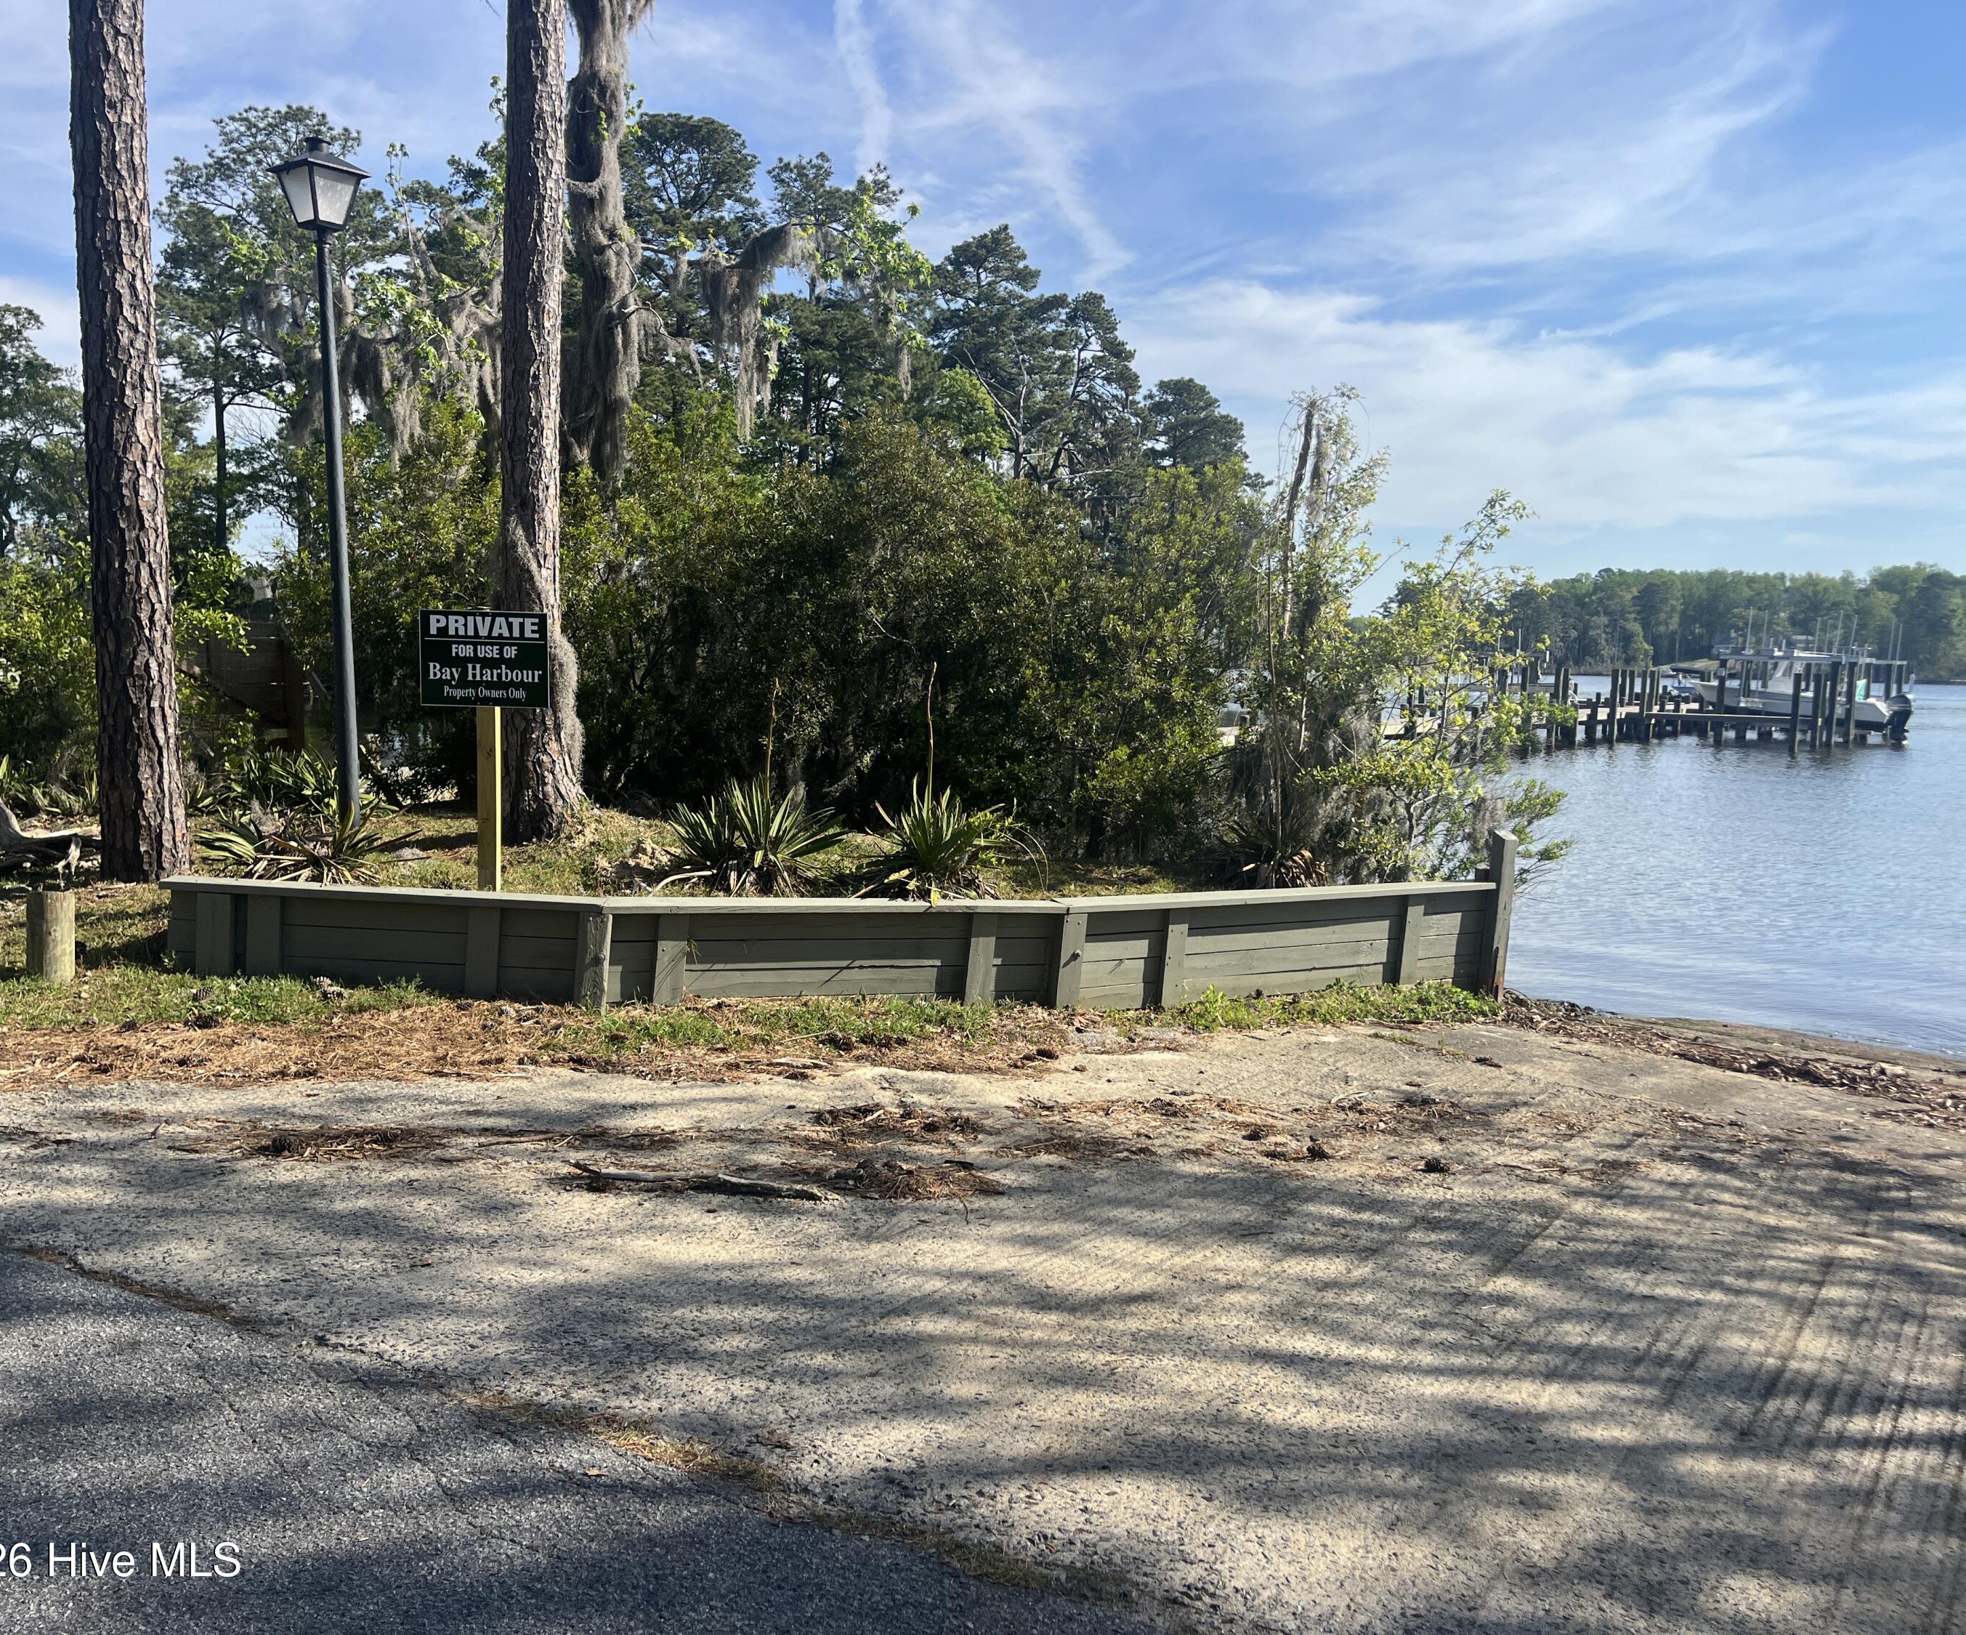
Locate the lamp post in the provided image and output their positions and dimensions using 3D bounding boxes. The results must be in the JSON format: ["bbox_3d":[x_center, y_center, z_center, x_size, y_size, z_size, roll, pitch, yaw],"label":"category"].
[{"bbox_3d":[-3.944,-1.987,9.977,0.440,4.180,0.440,3,7,26],"label":"lamp post"}]

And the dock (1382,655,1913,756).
[{"bbox_3d":[23.411,-3.861,54.394,8.730,3.200,34.920,5,7,34],"label":"dock"}]

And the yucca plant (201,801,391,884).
[{"bbox_3d":[-3.636,0.061,8.692,1.020,0.420,0.900,-1,6,-23],"label":"yucca plant"}]

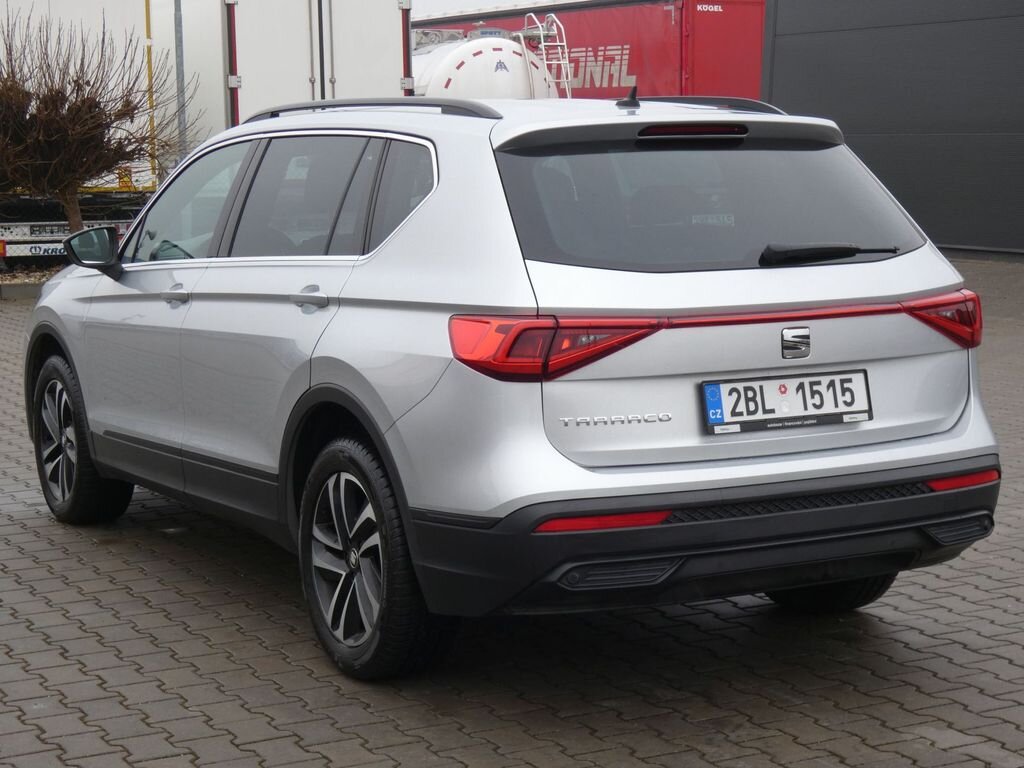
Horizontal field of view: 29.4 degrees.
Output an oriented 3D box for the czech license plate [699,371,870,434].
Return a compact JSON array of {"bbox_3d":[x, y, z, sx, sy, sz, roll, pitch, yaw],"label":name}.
[{"bbox_3d":[0.724,0.048,5.114,0.532,0.135,0.022,-4,-4,-29],"label":"czech license plate"}]

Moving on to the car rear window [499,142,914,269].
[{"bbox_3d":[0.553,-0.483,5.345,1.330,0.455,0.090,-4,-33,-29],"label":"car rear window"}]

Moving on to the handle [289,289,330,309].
[{"bbox_3d":[-0.585,-0.244,5.544,0.055,0.046,0.225,-4,8,-29],"label":"handle"}]

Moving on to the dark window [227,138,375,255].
[{"bbox_3d":[-0.648,-0.561,5.939,0.050,0.402,0.786,19,-4,-30],"label":"dark window"}]

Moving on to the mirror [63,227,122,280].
[{"bbox_3d":[-1.531,-0.475,7.087,0.190,0.198,0.150,-4,8,-29],"label":"mirror"}]

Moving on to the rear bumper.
[{"bbox_3d":[0.652,0.406,5.291,1.800,0.325,0.535,-4,8,-29],"label":"rear bumper"}]

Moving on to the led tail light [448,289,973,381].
[{"bbox_3d":[0.665,-0.136,5.191,1.720,0.173,0.300,-4,8,-29],"label":"led tail light"}]

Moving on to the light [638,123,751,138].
[{"bbox_3d":[0.501,-0.703,5.406,0.370,0.041,0.050,-4,8,-29],"label":"light"}]

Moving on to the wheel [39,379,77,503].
[{"bbox_3d":[-1.760,0.225,7.945,0.173,0.490,0.490,-4,8,-29],"label":"wheel"}]

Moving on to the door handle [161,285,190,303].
[{"bbox_3d":[-1.137,-0.299,6.530,0.055,0.046,0.225,-4,8,-29],"label":"door handle"}]

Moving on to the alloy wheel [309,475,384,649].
[{"bbox_3d":[-0.393,0.487,5.527,0.175,0.490,0.490,-4,8,-29],"label":"alloy wheel"}]

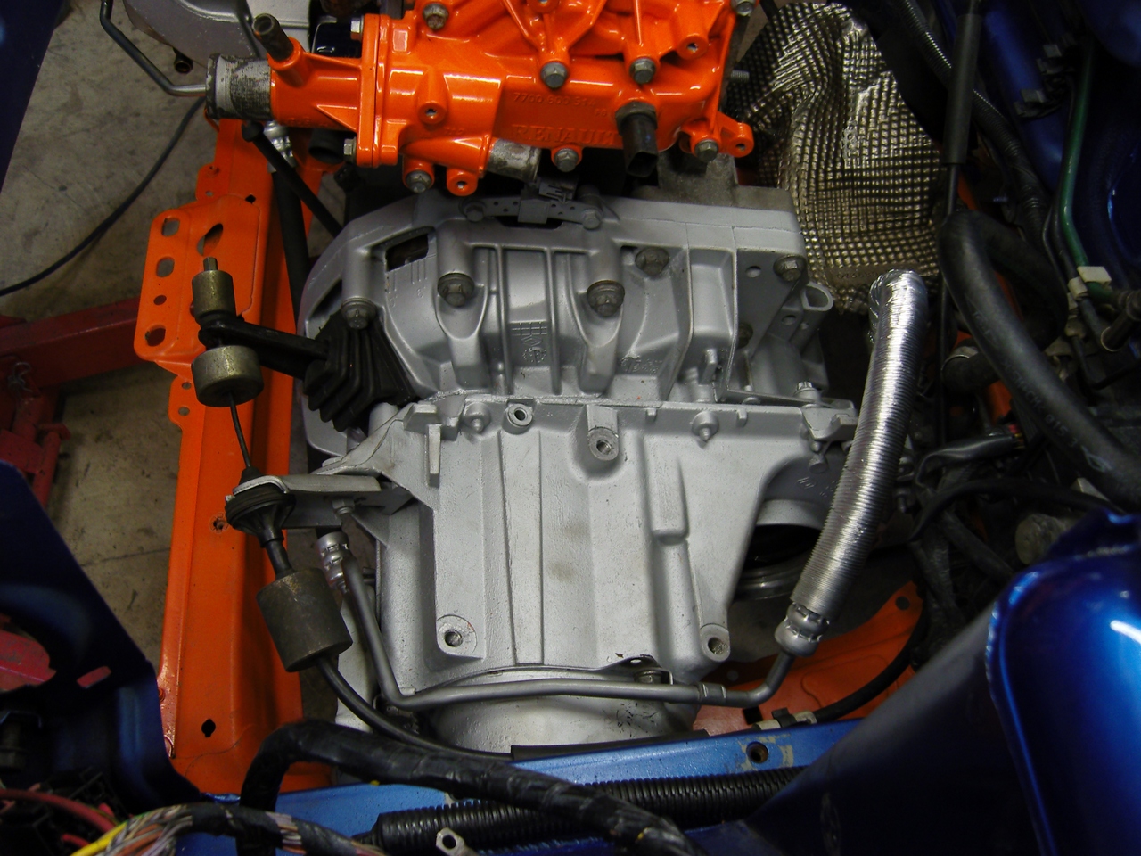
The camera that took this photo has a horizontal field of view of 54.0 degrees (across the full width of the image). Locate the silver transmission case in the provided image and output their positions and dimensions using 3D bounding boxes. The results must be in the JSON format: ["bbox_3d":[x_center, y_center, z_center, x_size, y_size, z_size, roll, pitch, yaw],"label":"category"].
[{"bbox_3d":[-0.015,0.080,0.891,0.407,0.330,0.398,1,58,-6],"label":"silver transmission case"}]

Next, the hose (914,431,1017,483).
[{"bbox_3d":[0.302,0.022,0.854,0.085,0.026,0.030,1,58,-6],"label":"hose"}]

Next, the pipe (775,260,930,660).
[{"bbox_3d":[0.166,0.018,0.645,0.045,0.230,0.050,14,13,8],"label":"pipe"}]

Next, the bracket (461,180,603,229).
[{"bbox_3d":[-0.028,-0.170,0.852,0.112,0.034,0.024,1,58,-6],"label":"bracket"}]

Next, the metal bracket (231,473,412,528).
[{"bbox_3d":[-0.169,0.049,0.761,0.122,0.048,0.026,1,58,-6],"label":"metal bracket"}]

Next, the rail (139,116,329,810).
[{"bbox_3d":[-0.317,-0.042,1.042,0.155,0.097,0.728,-3,58,-8],"label":"rail"}]

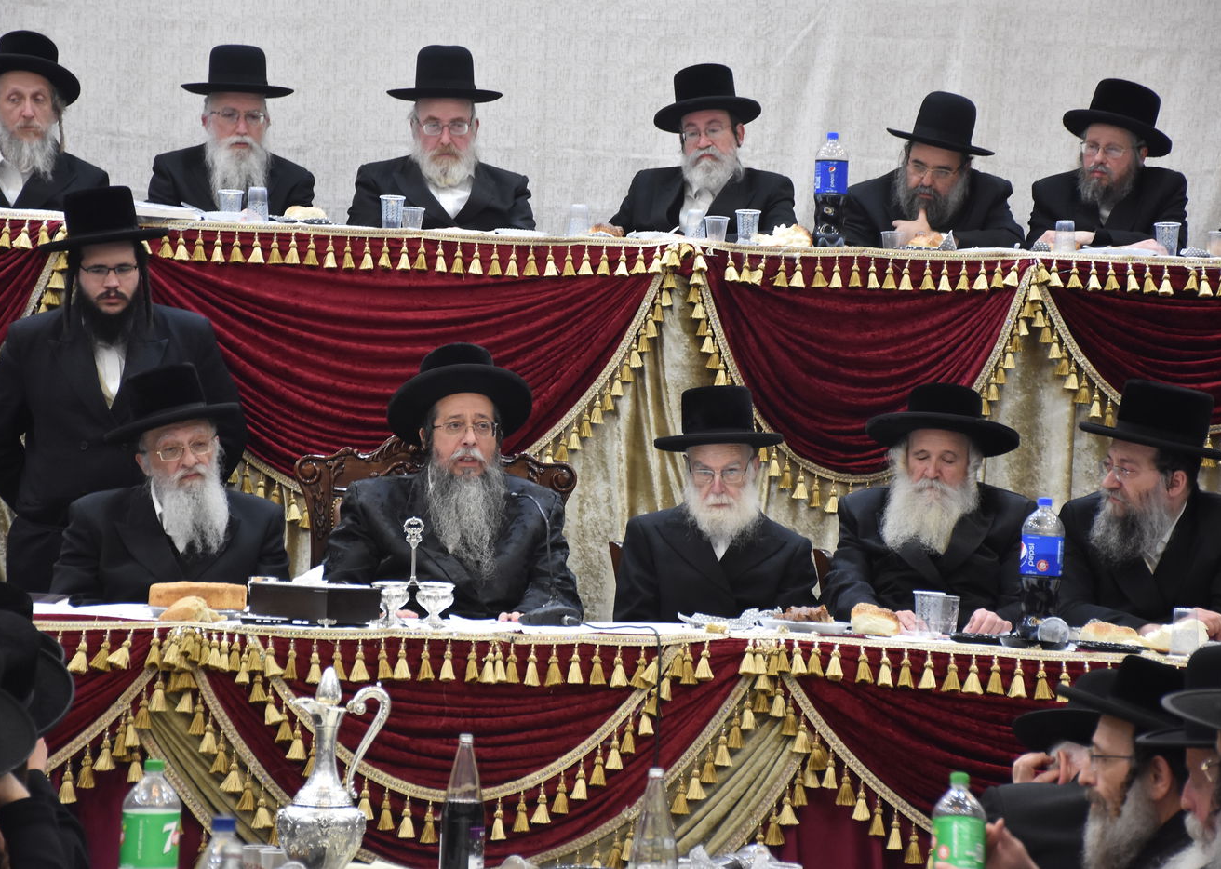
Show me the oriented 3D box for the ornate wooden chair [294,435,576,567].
[{"bbox_3d":[-0.448,0.585,9.700,0.690,1.200,0.660,2,1,0],"label":"ornate wooden chair"}]

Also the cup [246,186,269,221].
[{"bbox_3d":[-0.974,-0.635,11.200,0.068,0.098,0.068,2,-1,0],"label":"cup"}]

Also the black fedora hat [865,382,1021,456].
[{"bbox_3d":[0.757,-0.034,9.250,0.350,0.130,0.370,4,-14,9],"label":"black fedora hat"}]

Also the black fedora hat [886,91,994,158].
[{"bbox_3d":[0.930,-0.878,11.450,0.315,0.155,0.350,14,5,12],"label":"black fedora hat"}]

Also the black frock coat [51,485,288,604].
[{"bbox_3d":[-1.027,0.456,9.350,0.540,0.680,0.480,2,0,-9],"label":"black frock coat"}]

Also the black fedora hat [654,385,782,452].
[{"bbox_3d":[0.246,-0.036,9.300,0.295,0.145,0.335,-3,-5,3],"label":"black fedora hat"}]

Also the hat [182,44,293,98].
[{"bbox_3d":[-1.098,-1.074,11.950,0.330,0.145,0.360,3,2,-6],"label":"hat"}]

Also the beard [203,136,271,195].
[{"bbox_3d":[-1.035,-0.736,11.250,0.183,0.185,0.120,2,0,-13],"label":"beard"}]

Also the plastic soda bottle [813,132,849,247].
[{"bbox_3d":[0.616,-0.679,11.300,0.093,0.322,0.093,2,1,0],"label":"plastic soda bottle"}]

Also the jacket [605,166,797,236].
[{"bbox_3d":[0.272,-0.461,11.650,0.540,0.640,0.420,2,-1,6],"label":"jacket"}]

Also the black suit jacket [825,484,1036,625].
[{"bbox_3d":[0.719,0.414,9.250,0.520,0.620,0.450,3,0,7],"label":"black suit jacket"}]

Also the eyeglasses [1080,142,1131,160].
[{"bbox_3d":[1.462,-0.832,11.920,0.140,0.043,0.140,5,1,25],"label":"eyeglasses"}]

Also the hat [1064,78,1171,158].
[{"bbox_3d":[1.446,-0.900,11.550,0.310,0.145,0.340,3,-18,34],"label":"hat"}]

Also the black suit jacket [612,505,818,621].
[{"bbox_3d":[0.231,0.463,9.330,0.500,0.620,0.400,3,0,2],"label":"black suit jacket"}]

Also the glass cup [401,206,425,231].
[{"bbox_3d":[-0.550,-0.594,11.300,0.067,0.073,0.067,2,1,0],"label":"glass cup"}]

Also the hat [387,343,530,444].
[{"bbox_3d":[-0.354,-0.114,9.520,0.335,0.135,0.355,-2,-27,-1],"label":"hat"}]

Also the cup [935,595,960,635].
[{"bbox_3d":[0.746,0.405,9.000,0.070,0.095,0.070,2,0,0],"label":"cup"}]

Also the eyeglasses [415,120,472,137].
[{"bbox_3d":[-0.474,-0.873,11.550,0.150,0.045,0.135,1,6,-2],"label":"eyeglasses"}]

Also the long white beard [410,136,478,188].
[{"bbox_3d":[-0.469,-0.770,11.450,0.185,0.145,0.140,2,-1,0],"label":"long white beard"}]

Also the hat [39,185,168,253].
[{"bbox_3d":[-1.230,-0.525,9.780,0.312,0.132,0.345,-9,-1,-14],"label":"hat"}]

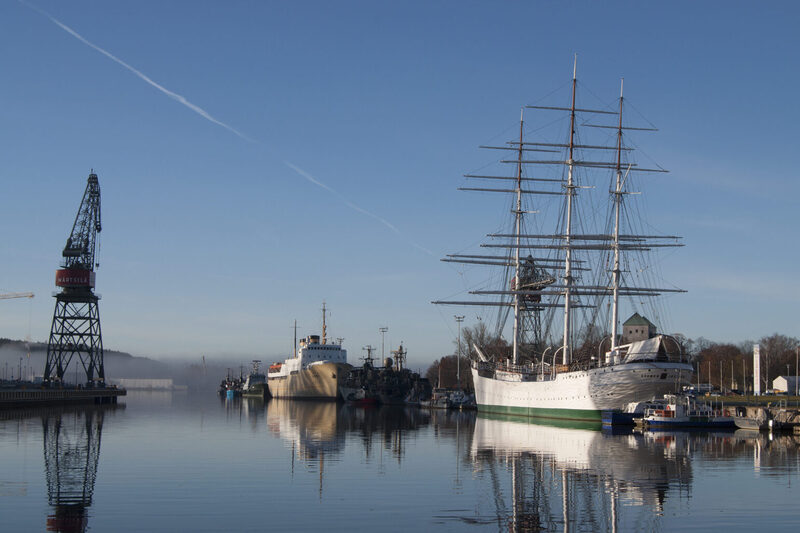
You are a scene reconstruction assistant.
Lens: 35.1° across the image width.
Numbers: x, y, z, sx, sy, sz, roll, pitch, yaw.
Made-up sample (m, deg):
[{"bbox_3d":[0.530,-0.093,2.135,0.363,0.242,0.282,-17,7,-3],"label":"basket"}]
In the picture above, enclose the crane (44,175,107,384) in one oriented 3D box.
[{"bbox_3d":[-76.523,3.151,302.428,11.500,51.500,13.500,0,-5,6],"label":"crane"}]

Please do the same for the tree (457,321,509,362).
[{"bbox_3d":[26.165,27.822,396.014,15.000,21.500,14.000,1,-5,0],"label":"tree"}]

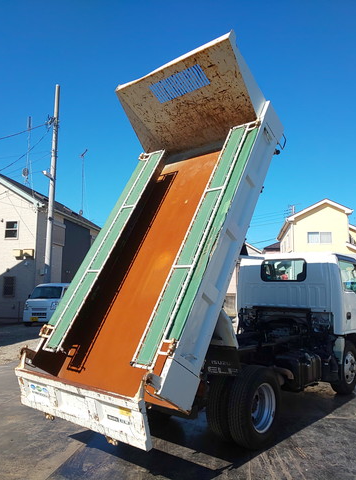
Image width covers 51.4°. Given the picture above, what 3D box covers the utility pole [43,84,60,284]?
[{"bbox_3d":[-6.598,-2.123,19.288,0.420,12.600,0.420,1,-7,0],"label":"utility pole"}]

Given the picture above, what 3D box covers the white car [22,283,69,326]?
[{"bbox_3d":[-5.422,2.818,16.764,1.480,1.880,3.400,0,-8,4],"label":"white car"}]

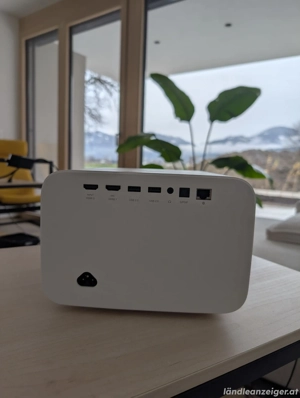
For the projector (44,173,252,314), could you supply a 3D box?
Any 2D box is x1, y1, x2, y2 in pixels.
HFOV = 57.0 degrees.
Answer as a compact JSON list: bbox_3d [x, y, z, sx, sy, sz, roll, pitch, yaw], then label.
[{"bbox_3d":[-0.001,0.035,0.392,0.221,0.150,0.210,2,8,1],"label":"projector"}]

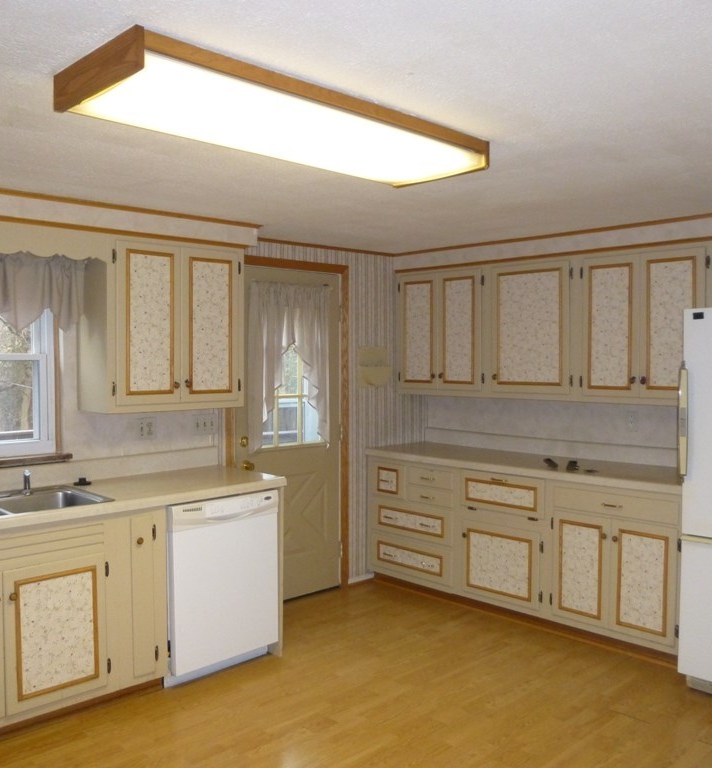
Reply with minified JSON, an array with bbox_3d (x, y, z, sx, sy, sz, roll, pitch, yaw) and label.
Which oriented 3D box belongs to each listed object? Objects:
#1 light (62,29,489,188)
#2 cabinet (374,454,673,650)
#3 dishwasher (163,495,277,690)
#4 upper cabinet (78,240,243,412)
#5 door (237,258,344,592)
[{"bbox_3d":[-0.160,-0.753,2.183,1.268,0.091,0.413,-2,3,-43],"label":"light"},{"bbox_3d":[1.020,0.912,4.439,0.579,0.861,2.144,-2,3,-43],"label":"cabinet"},{"bbox_3d":[-0.810,0.953,3.696,0.610,0.851,0.609,-2,3,-43],"label":"dishwasher"},{"bbox_3d":[-0.974,-0.287,3.773,0.763,0.828,0.317,-2,3,-43],"label":"upper cabinet"},{"bbox_3d":[-0.398,0.316,4.593,0.820,2.059,0.045,-2,3,-43],"label":"door"}]

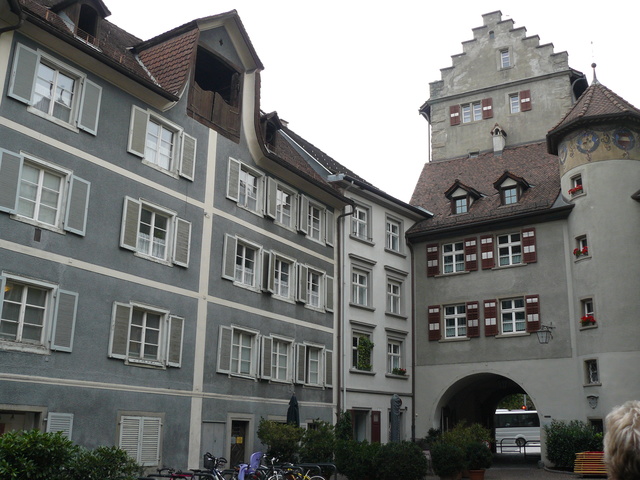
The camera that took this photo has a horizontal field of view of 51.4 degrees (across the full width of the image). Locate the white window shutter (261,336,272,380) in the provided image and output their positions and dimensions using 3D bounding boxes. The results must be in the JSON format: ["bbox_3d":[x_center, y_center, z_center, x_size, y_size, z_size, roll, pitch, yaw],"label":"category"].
[{"bbox_3d":[-1.754,3.924,22.106,0.050,1.403,0.549,-10,-20,31],"label":"white window shutter"}]

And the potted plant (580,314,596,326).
[{"bbox_3d":[10.756,3.225,26.665,0.300,0.420,0.550,11,-19,-31],"label":"potted plant"}]

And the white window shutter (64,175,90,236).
[{"bbox_3d":[-6.282,-0.888,17.299,0.060,1.491,0.620,-9,-19,31],"label":"white window shutter"}]

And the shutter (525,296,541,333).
[{"bbox_3d":[9.289,3.219,29.012,0.614,1.620,0.060,-11,-20,34],"label":"shutter"}]

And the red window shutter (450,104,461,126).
[{"bbox_3d":[7.582,-6.963,37.244,0.538,1.236,0.050,-7,-18,26],"label":"red window shutter"}]

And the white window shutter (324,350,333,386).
[{"bbox_3d":[0.378,5.129,26.390,0.060,1.430,0.611,-9,-19,31],"label":"white window shutter"}]

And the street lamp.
[{"bbox_3d":[9.476,4.007,27.811,0.550,0.800,1.100,-11,-20,34],"label":"street lamp"}]

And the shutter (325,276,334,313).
[{"bbox_3d":[0.419,2.212,27.254,0.060,1.436,0.633,-9,-19,31],"label":"shutter"}]

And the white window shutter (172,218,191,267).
[{"bbox_3d":[-4.174,0.084,20.258,0.060,1.429,0.644,-9,-19,31],"label":"white window shutter"}]

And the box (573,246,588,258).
[{"bbox_3d":[10.327,0.507,26.355,0.250,0.380,0.600,9,-18,-26],"label":"box"}]

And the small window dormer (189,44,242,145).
[{"bbox_3d":[-3.557,-5.046,22.872,0.350,2.733,2.395,-9,-19,31],"label":"small window dormer"}]

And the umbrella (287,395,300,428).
[{"bbox_3d":[-0.797,5.797,19.660,0.380,2.507,0.380,1,-16,0],"label":"umbrella"}]

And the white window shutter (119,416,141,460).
[{"bbox_3d":[-4.899,5.166,17.189,0.050,1.163,0.654,-9,-19,31],"label":"white window shutter"}]

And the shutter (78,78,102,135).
[{"bbox_3d":[-6.231,-3.603,18.103,0.060,1.452,0.582,-9,-19,31],"label":"shutter"}]

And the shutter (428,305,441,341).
[{"bbox_3d":[5.208,3.746,30.131,0.570,1.566,0.050,-10,-20,32],"label":"shutter"}]

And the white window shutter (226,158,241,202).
[{"bbox_3d":[-2.842,-1.974,22.004,0.050,1.425,0.552,-10,-20,31],"label":"white window shutter"}]

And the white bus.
[{"bbox_3d":[17.445,16.221,57.371,11.000,3.250,2.500,-12,-21,38],"label":"white bus"}]

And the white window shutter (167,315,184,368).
[{"bbox_3d":[-4.244,2.994,19.590,0.060,1.447,0.599,-9,-19,31],"label":"white window shutter"}]

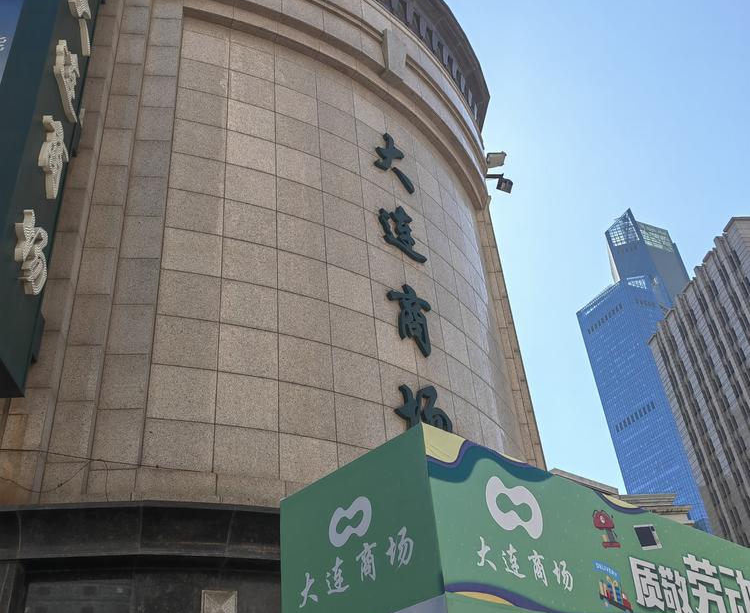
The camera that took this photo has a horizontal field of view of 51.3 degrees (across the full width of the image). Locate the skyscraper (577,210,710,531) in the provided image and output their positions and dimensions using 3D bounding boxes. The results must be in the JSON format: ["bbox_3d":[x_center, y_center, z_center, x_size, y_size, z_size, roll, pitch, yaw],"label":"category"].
[{"bbox_3d":[198.637,92.692,496.100,60.000,383.000,52.000,14,-39,-26],"label":"skyscraper"}]

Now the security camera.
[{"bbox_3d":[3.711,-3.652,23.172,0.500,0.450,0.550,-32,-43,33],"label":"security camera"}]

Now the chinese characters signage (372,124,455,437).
[{"bbox_3d":[0.663,-0.628,14.887,1.400,7.565,0.220,26,-46,-37],"label":"chinese characters signage"}]

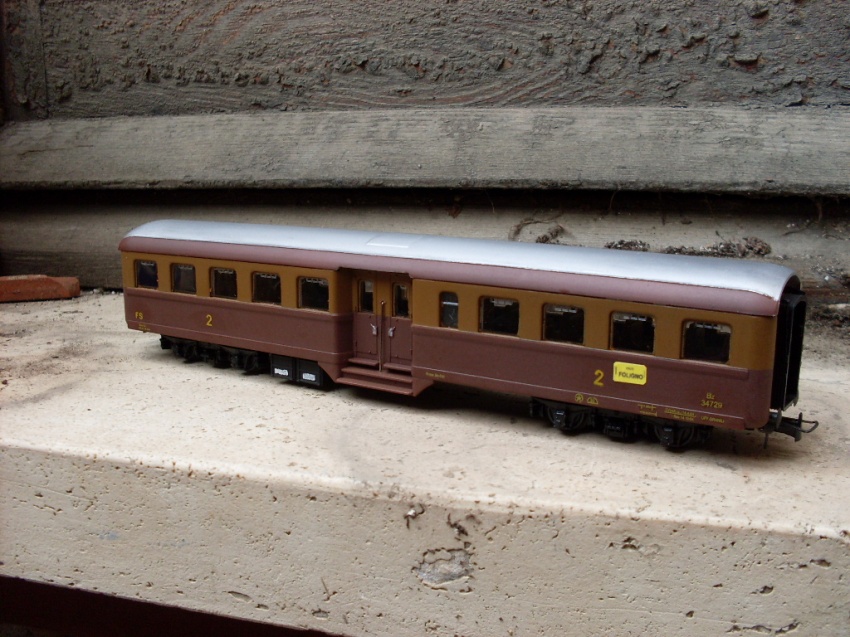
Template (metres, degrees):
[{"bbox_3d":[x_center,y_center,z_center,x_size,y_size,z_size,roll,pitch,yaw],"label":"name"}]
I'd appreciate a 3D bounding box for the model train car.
[{"bbox_3d":[-0.004,-0.001,0.268,0.218,0.046,0.034,7,12,31],"label":"model train car"}]

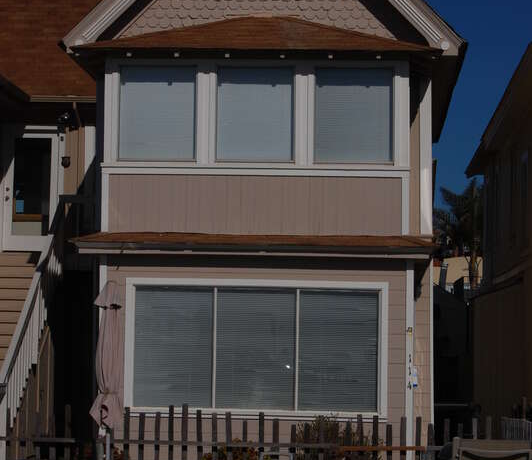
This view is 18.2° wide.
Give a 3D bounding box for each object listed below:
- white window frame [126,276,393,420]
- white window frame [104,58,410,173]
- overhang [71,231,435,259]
[{"bbox_3d":[-0.118,1.368,19.407,2.950,1.464,0.110,1,-4,4],"label":"white window frame"},{"bbox_3d":[-0.111,-1.361,19.599,3.615,1.320,0.140,1,-4,4],"label":"white window frame"},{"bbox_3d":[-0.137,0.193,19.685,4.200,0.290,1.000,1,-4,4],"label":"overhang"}]

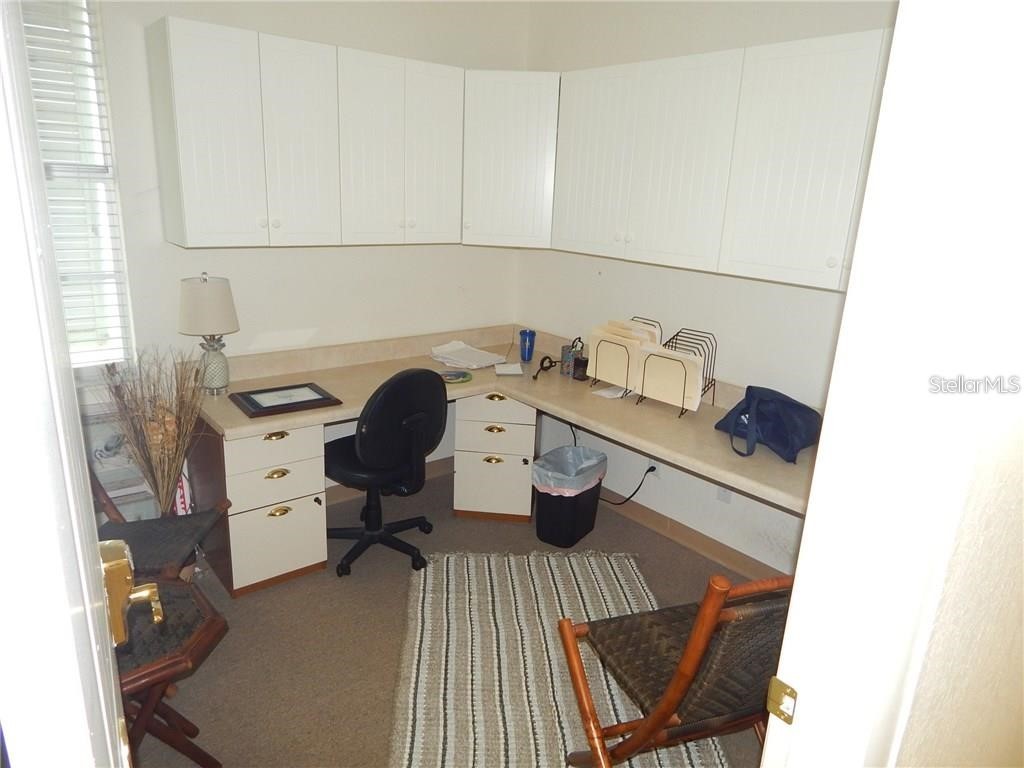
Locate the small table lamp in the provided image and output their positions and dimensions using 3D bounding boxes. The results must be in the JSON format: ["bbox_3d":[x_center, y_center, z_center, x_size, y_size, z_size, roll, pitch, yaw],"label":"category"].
[{"bbox_3d":[-1.238,-0.202,2.655,0.222,0.500,0.222,-11,21,-38],"label":"small table lamp"}]

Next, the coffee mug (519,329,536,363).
[{"bbox_3d":[0.087,-0.199,3.460,0.088,0.165,0.088,3,17,-1],"label":"coffee mug"}]

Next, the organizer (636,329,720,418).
[{"bbox_3d":[0.730,-0.057,2.823,0.280,0.315,0.280,-11,21,-38],"label":"organizer"}]

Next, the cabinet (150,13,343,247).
[{"bbox_3d":[-1.027,-0.938,2.557,0.601,0.762,0.311,-11,21,-38],"label":"cabinet"}]

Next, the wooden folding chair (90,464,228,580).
[{"bbox_3d":[-1.278,0.548,2.146,0.580,0.770,0.500,2,17,-3],"label":"wooden folding chair"}]

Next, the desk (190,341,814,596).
[{"bbox_3d":[-0.011,0.444,2.620,1.840,0.815,2.200,-11,21,-38],"label":"desk"}]

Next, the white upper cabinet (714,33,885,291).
[{"bbox_3d":[1.049,-0.749,2.260,0.304,0.762,0.462,-11,21,-38],"label":"white upper cabinet"}]

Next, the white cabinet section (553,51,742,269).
[{"bbox_3d":[0.613,-0.917,2.756,0.320,0.762,0.905,-11,21,-39],"label":"white cabinet section"}]

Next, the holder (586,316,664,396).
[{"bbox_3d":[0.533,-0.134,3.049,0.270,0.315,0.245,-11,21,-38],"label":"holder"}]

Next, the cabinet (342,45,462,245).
[{"bbox_3d":[-0.560,-1.026,2.934,0.612,0.762,0.311,-11,21,-38],"label":"cabinet"}]

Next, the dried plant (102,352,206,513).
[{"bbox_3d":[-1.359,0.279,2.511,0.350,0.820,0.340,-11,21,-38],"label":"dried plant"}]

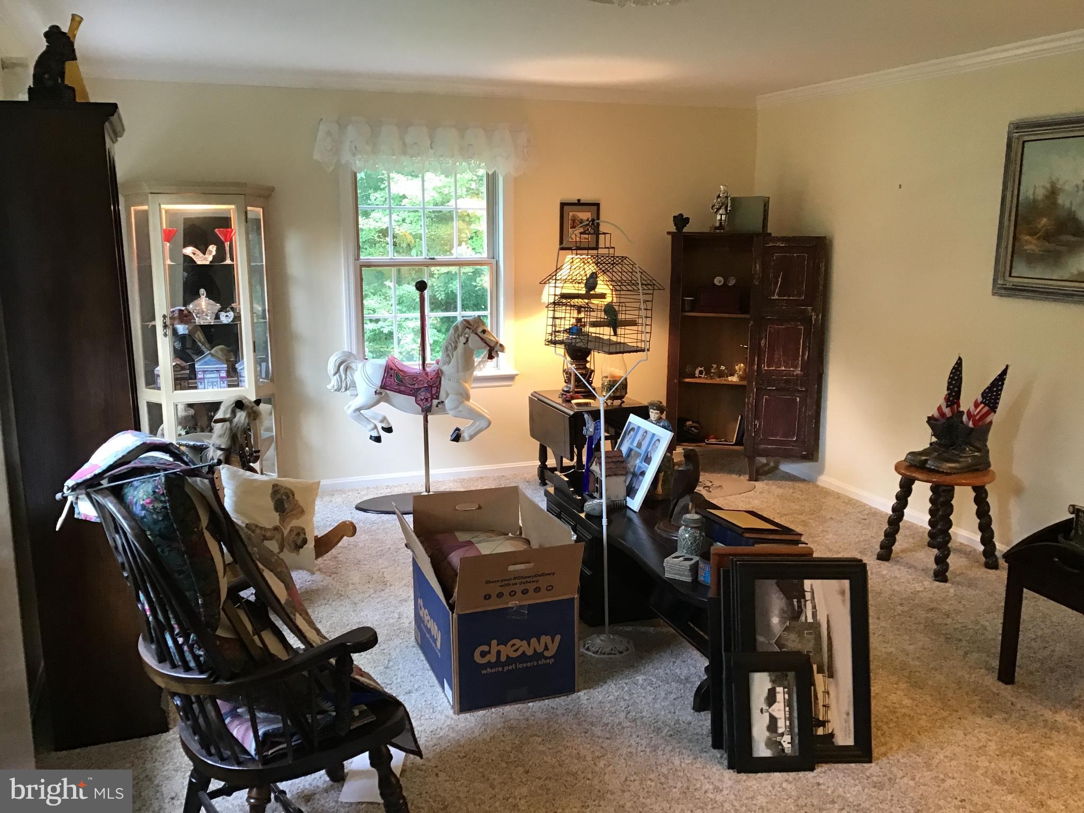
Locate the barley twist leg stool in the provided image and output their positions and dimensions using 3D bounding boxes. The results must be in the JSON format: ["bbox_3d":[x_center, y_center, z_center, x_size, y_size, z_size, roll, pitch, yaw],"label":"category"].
[{"bbox_3d":[1.914,0.530,4.653,0.431,0.473,0.431,-6,12,-28],"label":"barley twist leg stool"}]

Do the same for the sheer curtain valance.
[{"bbox_3d":[-0.693,-1.533,5.748,1.309,0.287,0.110,-4,12,-20],"label":"sheer curtain valance"}]

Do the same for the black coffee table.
[{"bbox_3d":[0.542,0.698,3.771,0.610,0.455,1.430,-4,12,-21],"label":"black coffee table"}]

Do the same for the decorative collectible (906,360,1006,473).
[{"bbox_3d":[1.944,0.029,4.561,0.370,0.500,0.270,-4,12,-21],"label":"decorative collectible"}]

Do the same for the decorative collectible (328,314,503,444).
[{"bbox_3d":[-0.717,-0.170,5.631,1.023,0.702,0.261,-2,11,-12],"label":"decorative collectible"}]

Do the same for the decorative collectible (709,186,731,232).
[{"bbox_3d":[1.115,-1.224,6.036,0.125,0.287,0.105,3,12,18],"label":"decorative collectible"}]

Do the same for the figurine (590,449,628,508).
[{"bbox_3d":[0.290,0.315,4.271,0.135,0.237,0.145,-4,12,-20],"label":"figurine"}]

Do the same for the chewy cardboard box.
[{"bbox_3d":[-0.206,0.685,3.573,0.512,0.577,0.692,-4,12,-20],"label":"chewy cardboard box"}]

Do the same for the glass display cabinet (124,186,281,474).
[{"bbox_3d":[-1.823,-0.293,5.341,0.790,1.820,0.350,-4,12,-19],"label":"glass display cabinet"}]

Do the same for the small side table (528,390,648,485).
[{"bbox_3d":[0.262,0.245,5.814,0.510,0.570,0.680,-4,12,-21],"label":"small side table"}]

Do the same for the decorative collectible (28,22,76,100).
[{"bbox_3d":[-1.466,-1.017,2.909,0.125,0.246,0.095,-4,12,-20],"label":"decorative collectible"}]

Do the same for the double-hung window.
[{"bbox_3d":[-0.692,-0.855,5.972,0.940,1.344,0.120,-4,12,-20],"label":"double-hung window"}]

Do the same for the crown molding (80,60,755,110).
[{"bbox_3d":[-0.550,-1.878,5.712,4.150,0.085,0.075,-4,12,-21],"label":"crown molding"}]

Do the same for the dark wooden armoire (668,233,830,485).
[{"bbox_3d":[1.288,-0.324,6.190,0.950,1.540,0.380,3,12,18],"label":"dark wooden armoire"}]

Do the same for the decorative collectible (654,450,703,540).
[{"bbox_3d":[0.523,0.322,3.675,0.190,0.325,0.180,-4,12,-21],"label":"decorative collectible"}]

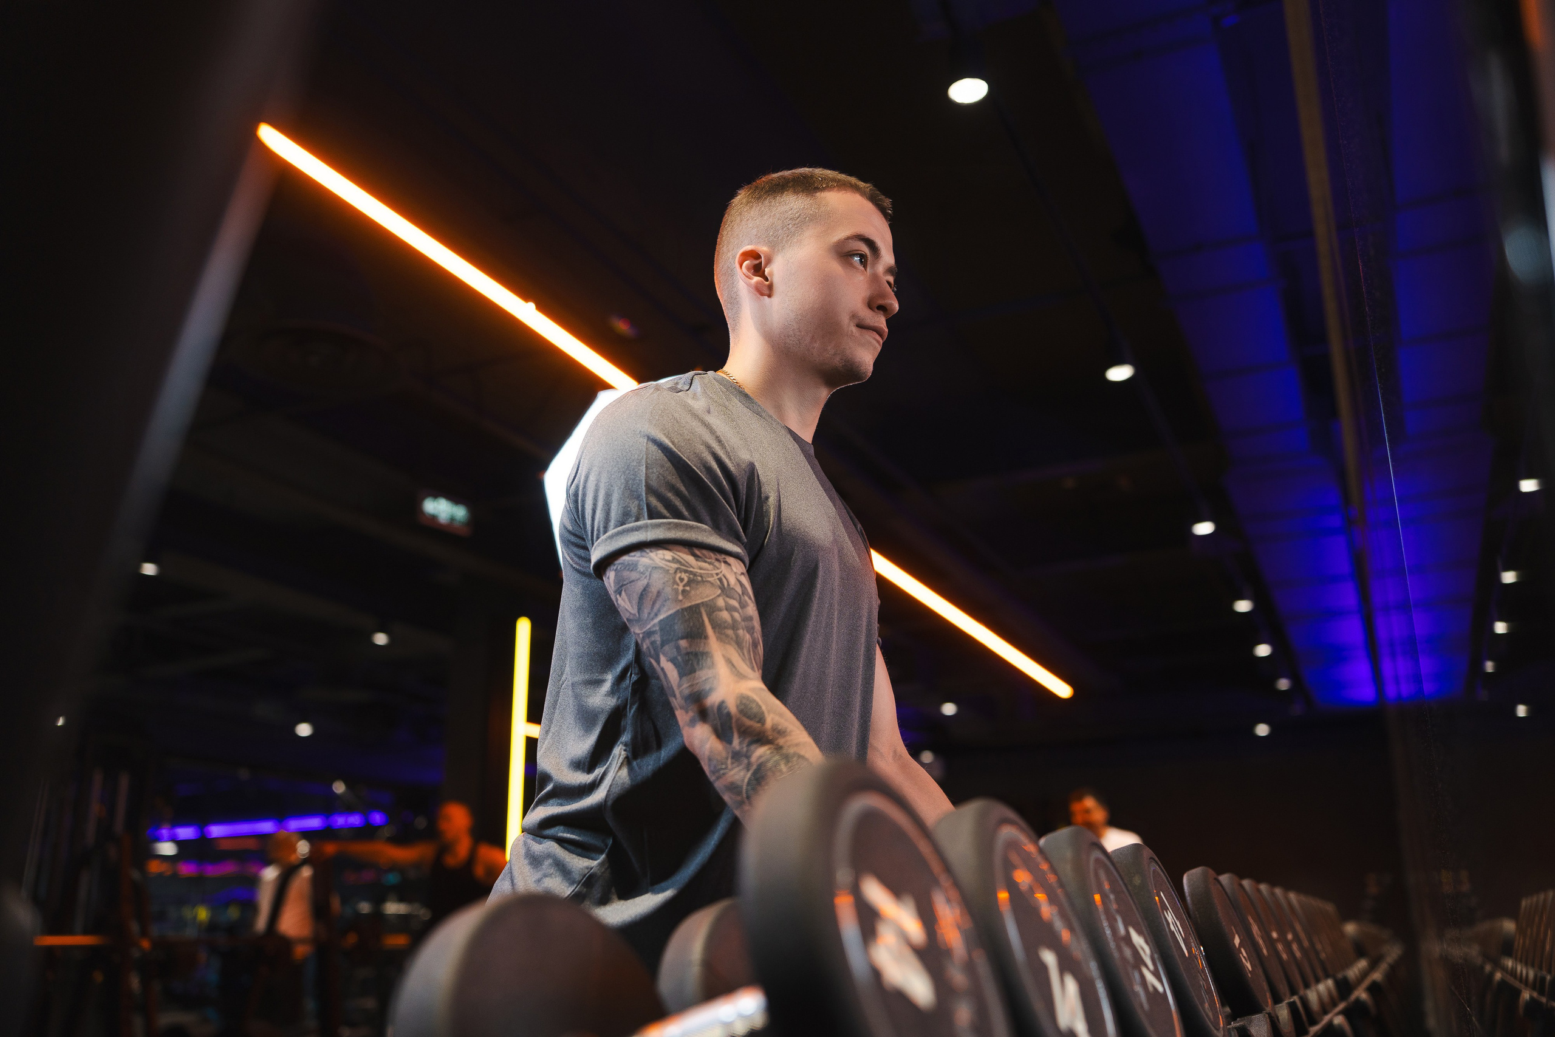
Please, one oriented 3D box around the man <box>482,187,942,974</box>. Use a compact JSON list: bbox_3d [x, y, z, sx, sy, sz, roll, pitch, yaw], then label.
[{"bbox_3d":[-0.049,0.457,1.098,0.540,1.710,0.560,-9,-21,25],"label":"man"}]

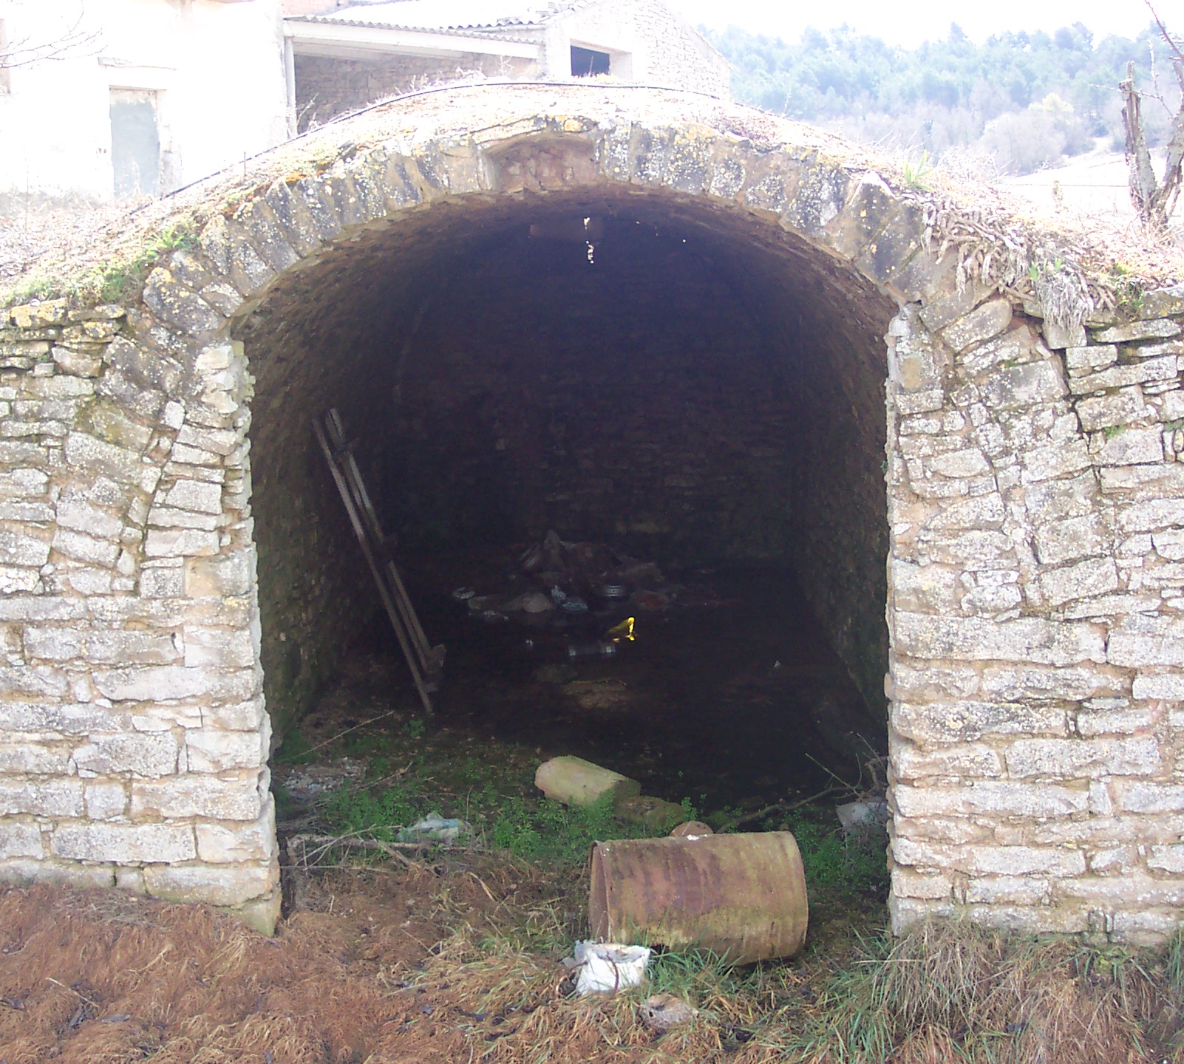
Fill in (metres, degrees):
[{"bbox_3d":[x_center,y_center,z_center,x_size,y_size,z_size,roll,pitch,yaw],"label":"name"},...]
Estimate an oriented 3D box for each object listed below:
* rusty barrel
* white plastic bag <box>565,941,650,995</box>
[{"bbox_3d":[0.464,1.655,7.550,0.875,0.575,0.575,-2,9,-9],"label":"rusty barrel"},{"bbox_3d":[0.067,1.862,7.200,0.340,0.170,0.210,-2,9,-10],"label":"white plastic bag"}]

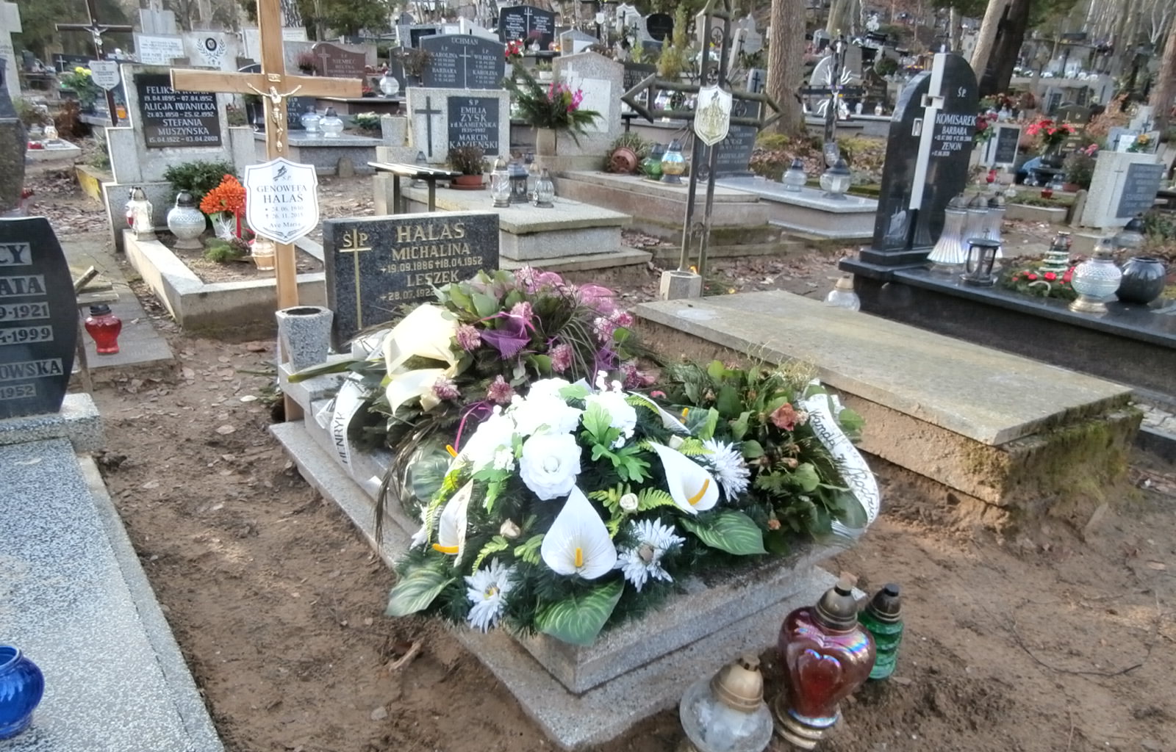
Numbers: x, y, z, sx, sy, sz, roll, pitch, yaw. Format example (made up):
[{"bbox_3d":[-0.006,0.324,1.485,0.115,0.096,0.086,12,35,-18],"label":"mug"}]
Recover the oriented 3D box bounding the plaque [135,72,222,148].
[{"bbox_3d":[-2.501,-1.631,5.000,0.419,0.434,0.030,-11,25,-30],"label":"plaque"}]

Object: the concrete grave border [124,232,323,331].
[{"bbox_3d":[-2.233,-0.695,5.191,0.993,0.193,2.066,-11,23,-34],"label":"concrete grave border"}]

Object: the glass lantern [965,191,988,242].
[{"bbox_3d":[2.058,-0.799,4.372,0.195,0.365,0.195,-10,22,-33],"label":"glass lantern"}]

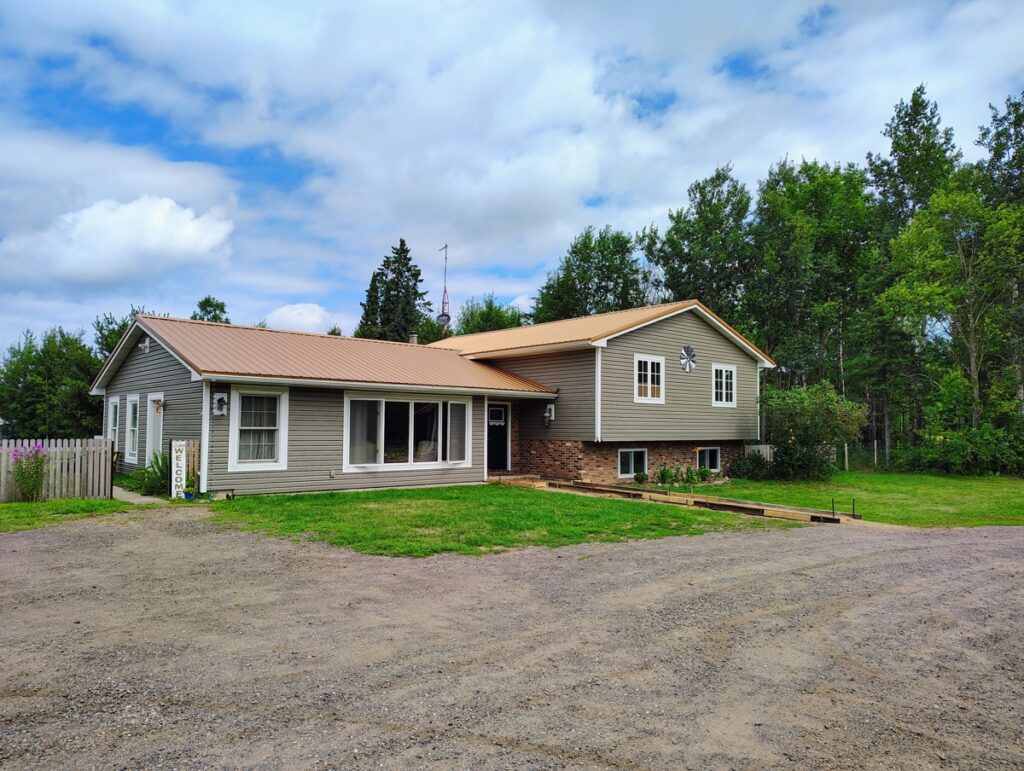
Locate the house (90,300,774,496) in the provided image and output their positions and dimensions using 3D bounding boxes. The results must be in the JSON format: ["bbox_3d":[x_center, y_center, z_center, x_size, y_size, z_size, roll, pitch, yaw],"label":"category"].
[{"bbox_3d":[-1.866,0.118,24.332,20.130,5.702,12.606,4,-5,-43],"label":"house"}]

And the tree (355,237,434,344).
[{"bbox_3d":[-7.416,-2.550,44.567,6.200,13.534,6.200,1,-4,-10],"label":"tree"}]

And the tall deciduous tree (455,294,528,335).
[{"bbox_3d":[-1.536,-0.979,51.636,6.500,11.377,6.500,0,-4,-2],"label":"tall deciduous tree"}]

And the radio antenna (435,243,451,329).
[{"bbox_3d":[-3.285,-1.651,33.668,0.750,10.397,0.700,1,-4,-6],"label":"radio antenna"}]

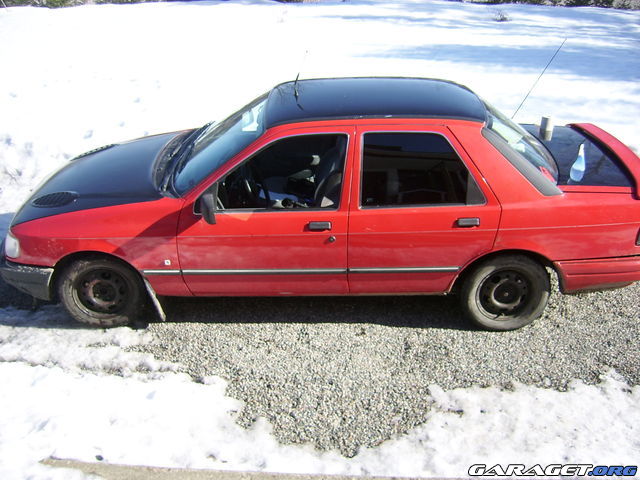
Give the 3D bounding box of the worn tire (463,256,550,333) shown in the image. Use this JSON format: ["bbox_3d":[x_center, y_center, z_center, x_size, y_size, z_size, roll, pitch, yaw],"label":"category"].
[{"bbox_3d":[1.183,0.320,4.133,0.565,0.565,0.180,0,27,3],"label":"worn tire"}]

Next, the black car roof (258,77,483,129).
[{"bbox_3d":[0.367,-0.951,4.355,1.420,0.130,1.110,0,27,3],"label":"black car roof"}]

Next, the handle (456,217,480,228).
[{"bbox_3d":[0.879,-0.102,3.821,0.140,0.050,0.040,0,27,3],"label":"handle"}]

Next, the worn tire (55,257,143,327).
[{"bbox_3d":[-1.421,0.314,4.278,0.565,0.565,0.180,0,27,3],"label":"worn tire"}]

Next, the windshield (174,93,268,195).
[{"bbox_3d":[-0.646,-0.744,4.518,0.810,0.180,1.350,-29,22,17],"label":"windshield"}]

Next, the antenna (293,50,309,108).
[{"bbox_3d":[-0.118,-1.094,4.343,0.050,0.342,0.040,12,27,-3],"label":"antenna"}]

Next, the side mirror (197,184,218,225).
[{"bbox_3d":[-0.657,-0.190,3.807,0.100,0.130,0.180,0,27,3],"label":"side mirror"}]

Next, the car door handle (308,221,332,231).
[{"bbox_3d":[0.004,-0.087,3.879,0.145,0.050,0.040,0,27,3],"label":"car door handle"}]

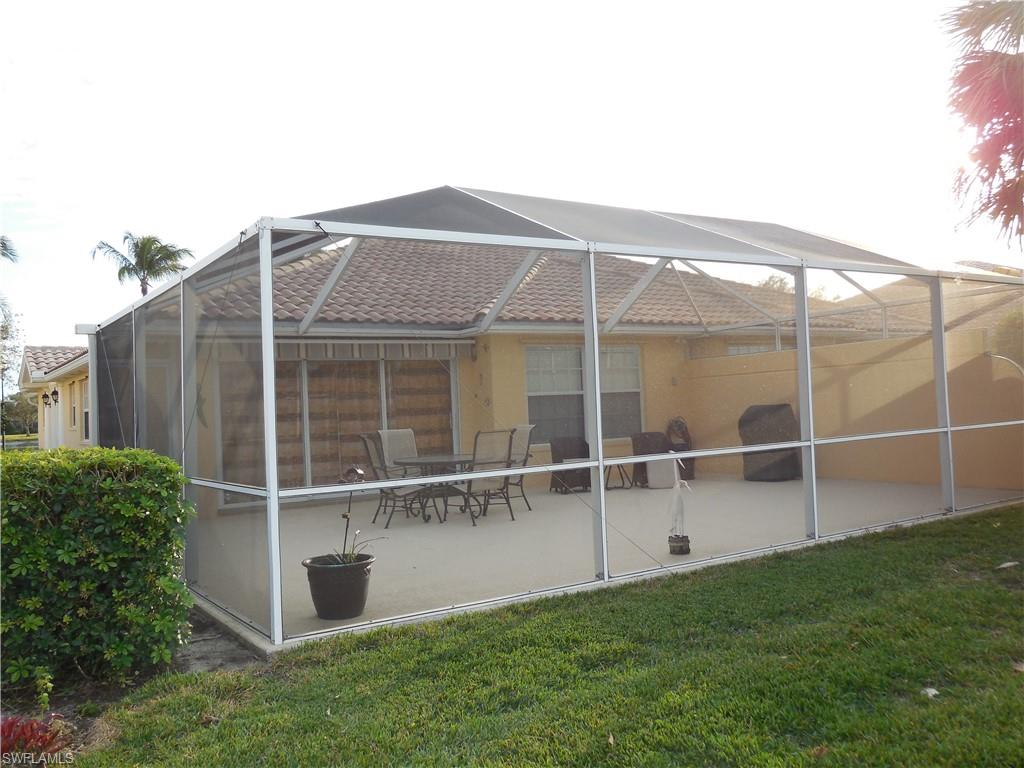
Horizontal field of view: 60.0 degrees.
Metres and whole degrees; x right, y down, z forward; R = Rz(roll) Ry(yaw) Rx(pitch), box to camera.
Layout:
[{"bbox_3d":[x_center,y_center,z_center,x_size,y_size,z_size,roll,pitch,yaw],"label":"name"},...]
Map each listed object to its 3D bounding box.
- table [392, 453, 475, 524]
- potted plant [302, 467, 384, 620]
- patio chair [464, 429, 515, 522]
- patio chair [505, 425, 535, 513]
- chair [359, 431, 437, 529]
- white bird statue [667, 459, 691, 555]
[{"bbox_3d":[-0.794,1.271,10.863,1.280,0.716,1.280,-3,-1,0],"label":"table"},{"bbox_3d":[-1.143,1.043,5.957,0.520,0.968,0.500,-2,-2,-33],"label":"potted plant"},{"bbox_3d":[-0.356,1.063,10.317,0.610,1.064,0.780,-2,-2,-33],"label":"patio chair"},{"bbox_3d":[-0.163,1.076,11.238,0.760,1.064,0.610,-2,-2,-33],"label":"patio chair"},{"bbox_3d":[-1.340,1.113,10.499,0.760,1.064,0.610,-2,-2,-33],"label":"chair"},{"bbox_3d":[1.460,1.017,7.713,0.240,0.880,0.200,-3,-1,20],"label":"white bird statue"}]

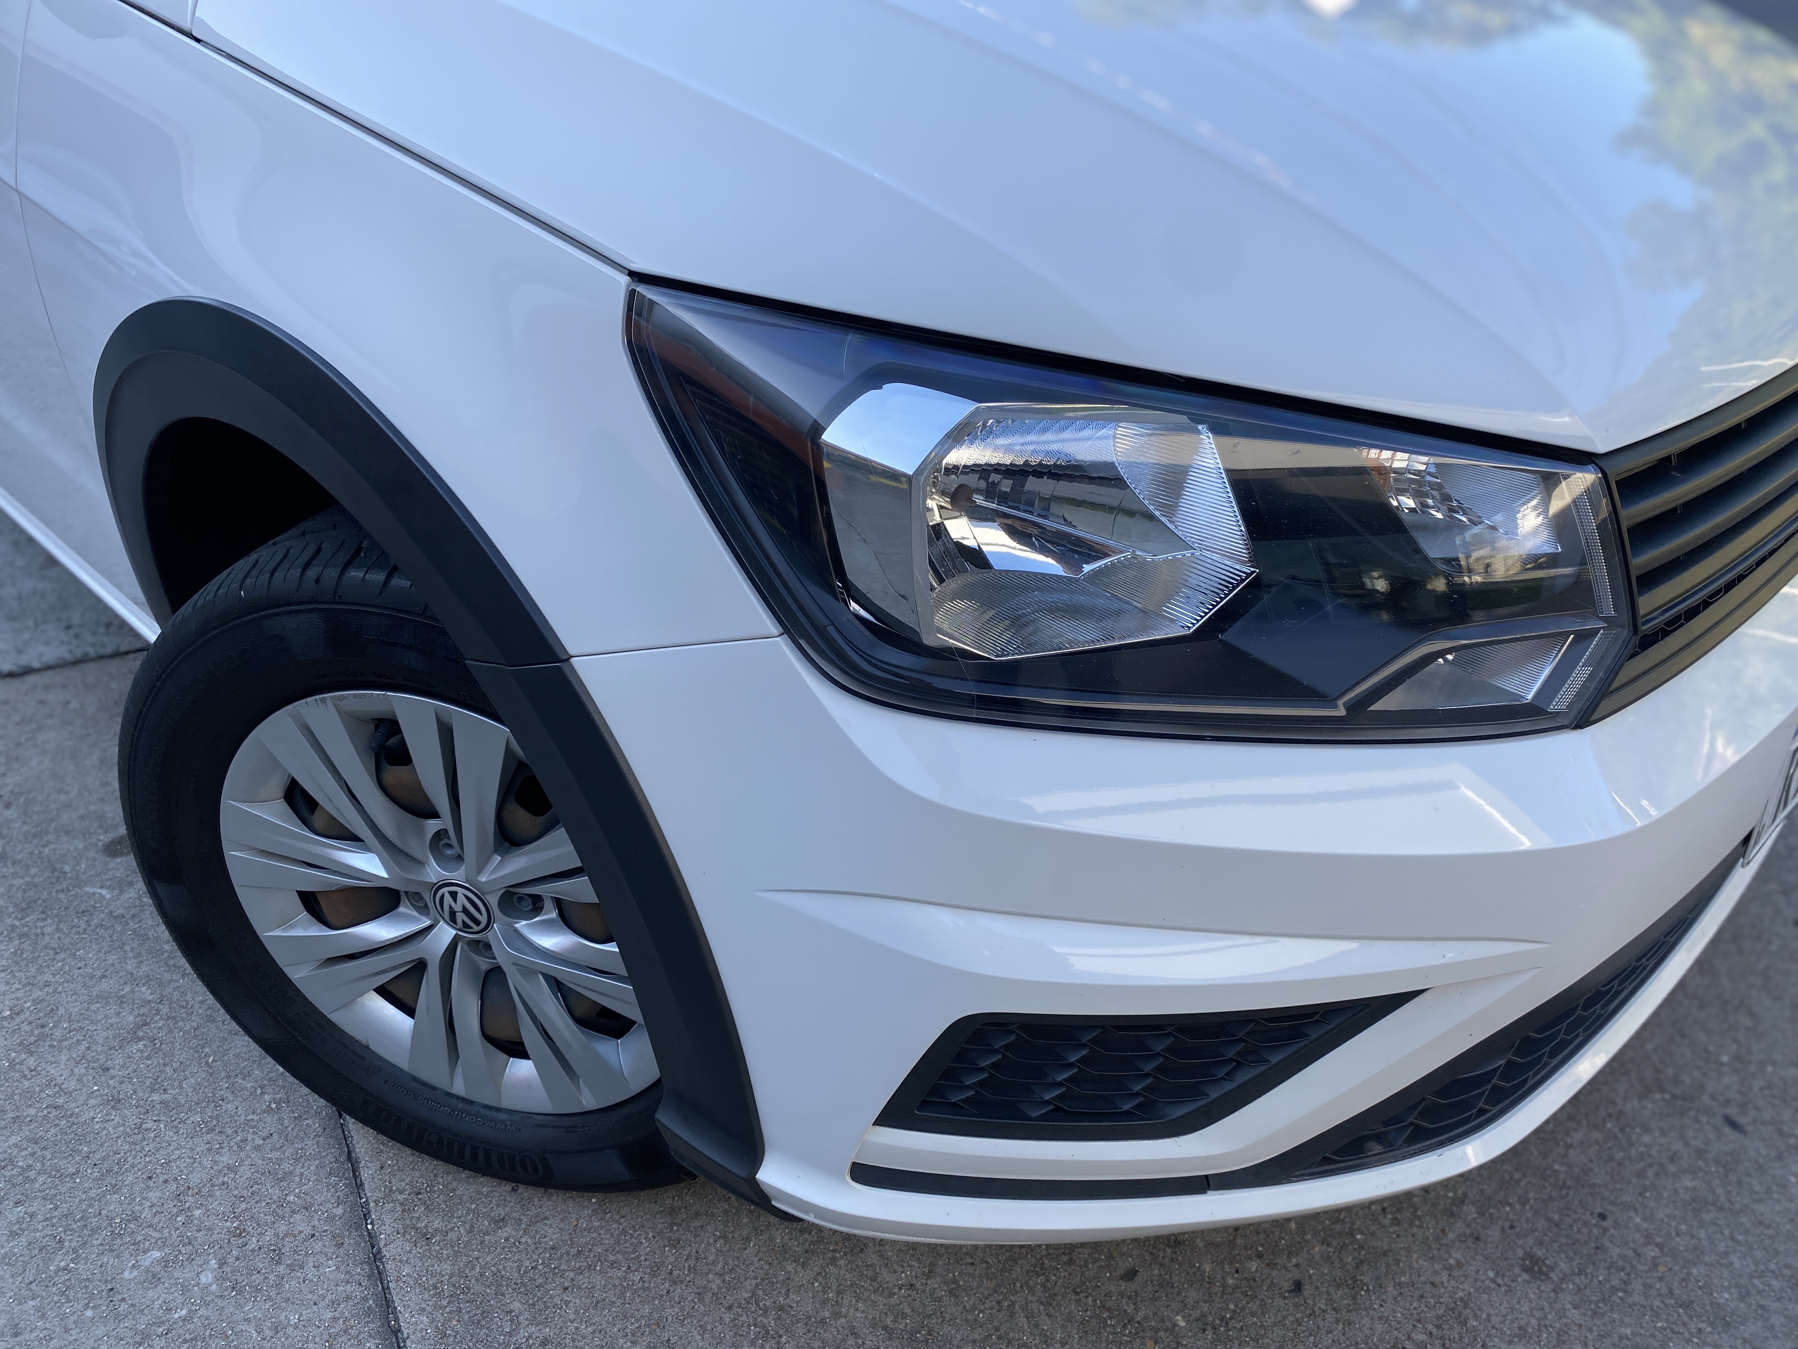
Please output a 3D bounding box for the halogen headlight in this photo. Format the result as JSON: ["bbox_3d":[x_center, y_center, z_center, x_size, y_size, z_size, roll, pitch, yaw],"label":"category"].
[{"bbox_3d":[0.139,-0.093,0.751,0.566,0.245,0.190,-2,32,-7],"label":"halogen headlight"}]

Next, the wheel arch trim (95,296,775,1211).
[{"bbox_3d":[-0.351,0.009,0.937,0.790,0.500,0.115,27,40,34],"label":"wheel arch trim"}]

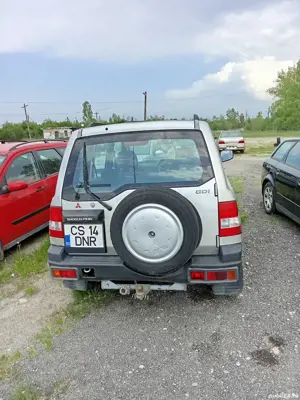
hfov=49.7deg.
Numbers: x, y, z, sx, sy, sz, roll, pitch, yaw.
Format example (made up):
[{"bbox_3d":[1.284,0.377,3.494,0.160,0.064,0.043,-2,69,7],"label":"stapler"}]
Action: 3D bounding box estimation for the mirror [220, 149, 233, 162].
[{"bbox_3d":[1.085,-0.633,4.600,0.200,0.180,0.120,-2,12,8],"label":"mirror"}]

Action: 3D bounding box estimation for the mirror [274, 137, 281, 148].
[{"bbox_3d":[2.562,-1.155,6.500,0.150,0.210,0.120,-3,12,0],"label":"mirror"}]

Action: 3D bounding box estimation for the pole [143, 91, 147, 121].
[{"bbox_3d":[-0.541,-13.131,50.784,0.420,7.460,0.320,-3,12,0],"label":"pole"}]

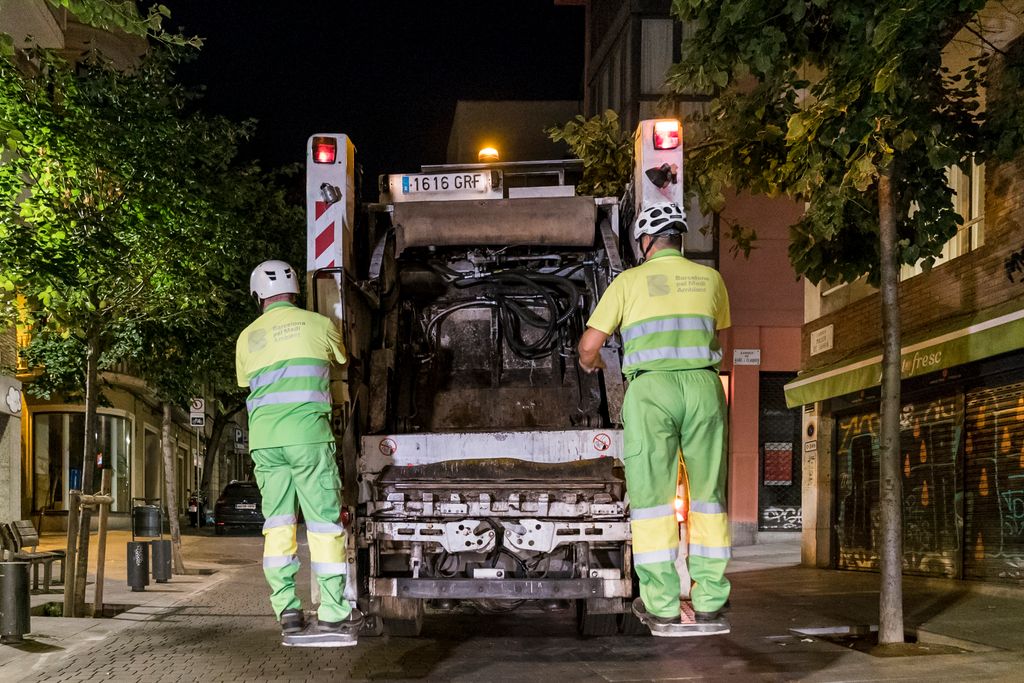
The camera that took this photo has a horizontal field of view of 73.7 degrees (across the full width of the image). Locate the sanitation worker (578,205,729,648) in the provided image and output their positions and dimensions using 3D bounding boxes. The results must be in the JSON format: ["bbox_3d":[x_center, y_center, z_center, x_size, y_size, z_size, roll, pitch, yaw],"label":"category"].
[{"bbox_3d":[0.621,0.307,3.040,0.620,1.810,0.480,1,-7,-6],"label":"sanitation worker"}]

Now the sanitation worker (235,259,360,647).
[{"bbox_3d":[-1.020,0.492,3.260,0.520,1.740,0.450,-5,-7,20],"label":"sanitation worker"}]

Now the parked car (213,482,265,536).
[{"bbox_3d":[-7.810,5.015,21.200,1.800,1.500,4.300,2,-9,-10],"label":"parked car"}]

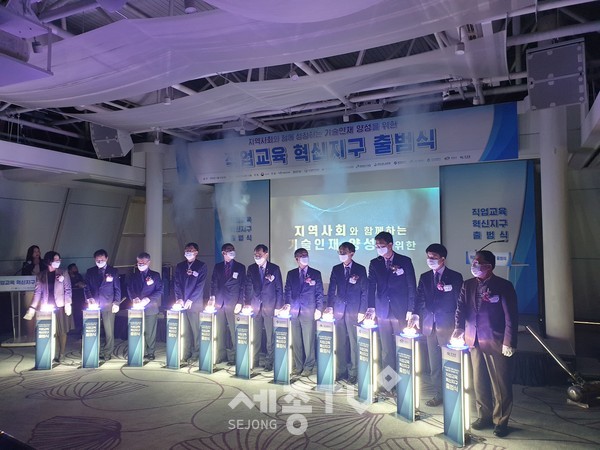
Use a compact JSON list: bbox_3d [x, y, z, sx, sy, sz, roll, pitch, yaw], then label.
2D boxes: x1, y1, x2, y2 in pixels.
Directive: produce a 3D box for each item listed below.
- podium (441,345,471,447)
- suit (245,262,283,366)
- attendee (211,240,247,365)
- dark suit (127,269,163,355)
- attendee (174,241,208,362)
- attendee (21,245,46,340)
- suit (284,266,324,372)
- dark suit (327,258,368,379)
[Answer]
[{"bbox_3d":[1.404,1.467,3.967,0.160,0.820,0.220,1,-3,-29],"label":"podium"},{"bbox_3d":[-0.497,1.218,6.230,0.530,1.410,0.420,-1,-2,7],"label":"suit"},{"bbox_3d":[-1.027,1.139,6.529,0.520,1.720,0.450,-1,-2,5],"label":"attendee"},{"bbox_3d":[-2.352,1.320,6.856,0.530,1.280,0.440,0,-2,-5],"label":"dark suit"},{"bbox_3d":[-1.676,1.153,6.874,0.500,1.755,0.380,-1,-3,5],"label":"attendee"},{"bbox_3d":[-4.907,1.266,8.329,0.440,1.700,0.300,2,-3,-37],"label":"attendee"},{"bbox_3d":[0.065,1.265,6.132,0.500,1.396,0.370,-1,-3,17],"label":"suit"},{"bbox_3d":[0.615,1.205,5.818,0.500,1.478,0.380,-2,-3,24],"label":"dark suit"}]

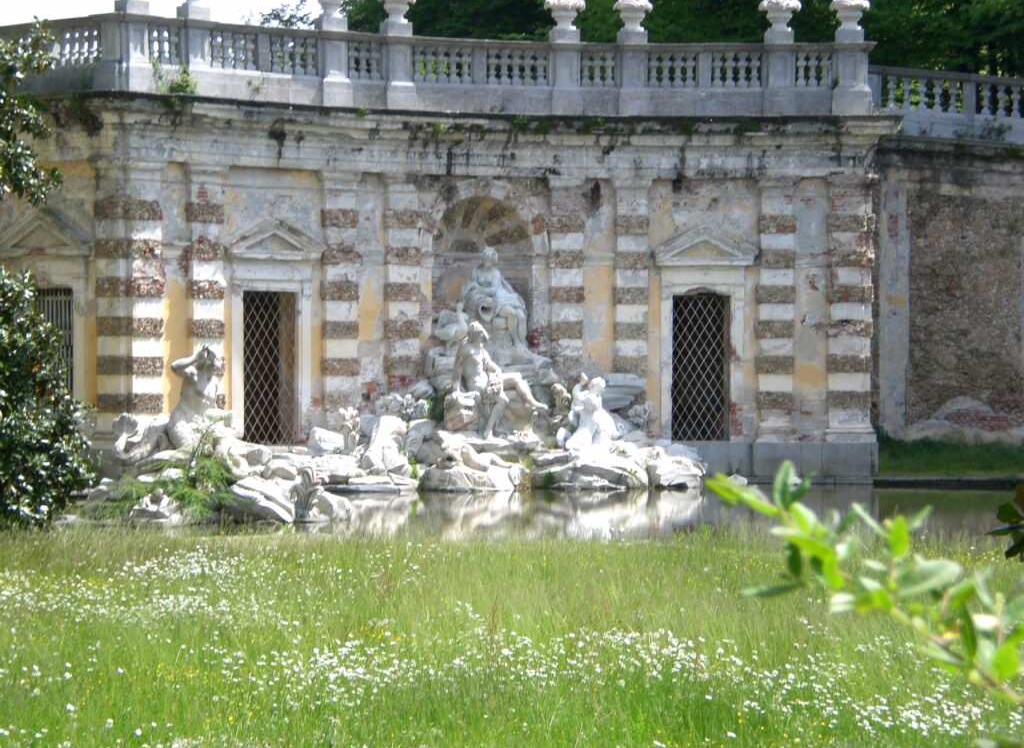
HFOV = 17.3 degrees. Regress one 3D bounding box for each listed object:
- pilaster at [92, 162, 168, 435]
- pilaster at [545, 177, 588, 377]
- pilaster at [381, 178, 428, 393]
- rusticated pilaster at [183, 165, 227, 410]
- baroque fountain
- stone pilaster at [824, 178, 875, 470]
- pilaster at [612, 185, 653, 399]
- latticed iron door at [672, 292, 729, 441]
[{"bbox_3d":[-6.186,-1.212,55.079,0.700,4.456,0.860,0,0,43],"label":"pilaster"},{"bbox_3d":[0.929,-1.273,59.339,0.780,4.389,0.270,0,0,-18],"label":"pilaster"},{"bbox_3d":[-1.945,-1.212,58.098,0.780,4.298,0.270,0,0,-29],"label":"pilaster"},{"bbox_3d":[-5.101,-1.264,55.830,0.760,4.396,0.270,0,0,-42],"label":"rusticated pilaster"},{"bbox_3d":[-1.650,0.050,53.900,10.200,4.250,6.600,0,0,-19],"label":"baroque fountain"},{"bbox_3d":[6.027,-0.881,60.200,0.840,5.195,0.400,0,0,-1],"label":"stone pilaster"},{"bbox_3d":[2.098,-1.209,59.671,0.740,4.414,0.270,0,0,-14],"label":"pilaster"},{"bbox_3d":[3.359,-0.134,60.100,1.000,2.640,0.090,0,0,-8],"label":"latticed iron door"}]

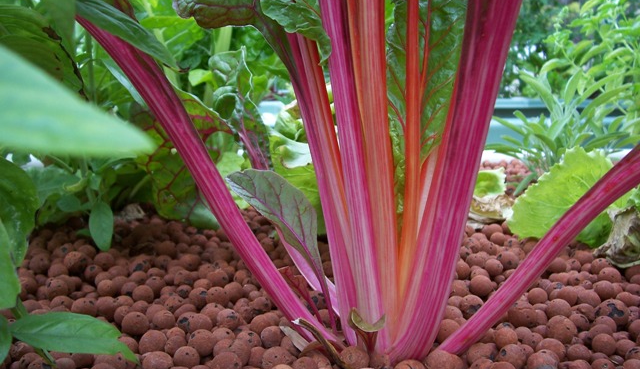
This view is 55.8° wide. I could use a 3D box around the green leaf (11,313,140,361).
[{"bbox_3d":[-0.131,0.081,0.320,0.068,0.018,0.034,0,10,0],"label":"green leaf"}]

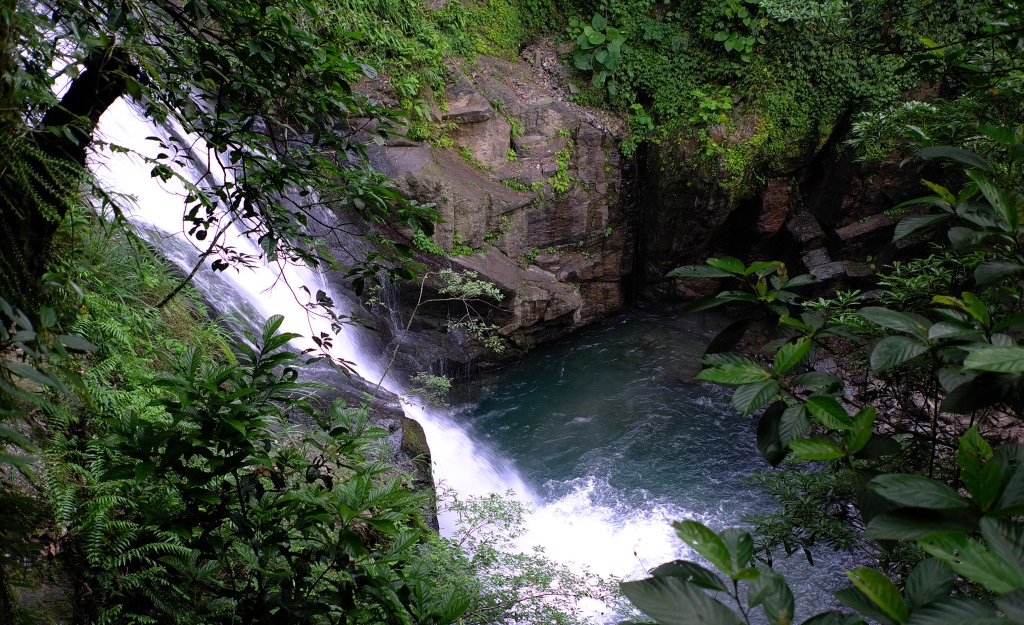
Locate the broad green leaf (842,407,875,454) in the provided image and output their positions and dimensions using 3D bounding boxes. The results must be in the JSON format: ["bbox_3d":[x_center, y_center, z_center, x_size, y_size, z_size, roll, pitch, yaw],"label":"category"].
[{"bbox_3d":[0.674,0.230,1.995,0.050,0.025,0.098,20,69,30],"label":"broad green leaf"}]

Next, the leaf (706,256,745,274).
[{"bbox_3d":[0.472,-0.104,2.265,0.081,0.020,0.045,24,43,22],"label":"leaf"}]

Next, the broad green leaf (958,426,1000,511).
[{"bbox_3d":[0.821,0.274,1.800,0.070,0.140,0.030,1,-17,6],"label":"broad green leaf"}]

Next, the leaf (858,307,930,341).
[{"bbox_3d":[0.793,0.023,2.125,0.143,0.025,0.070,24,37,20],"label":"leaf"}]

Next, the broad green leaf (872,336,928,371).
[{"bbox_3d":[0.779,0.082,2.060,0.168,0.025,0.070,-14,32,-28],"label":"broad green leaf"}]

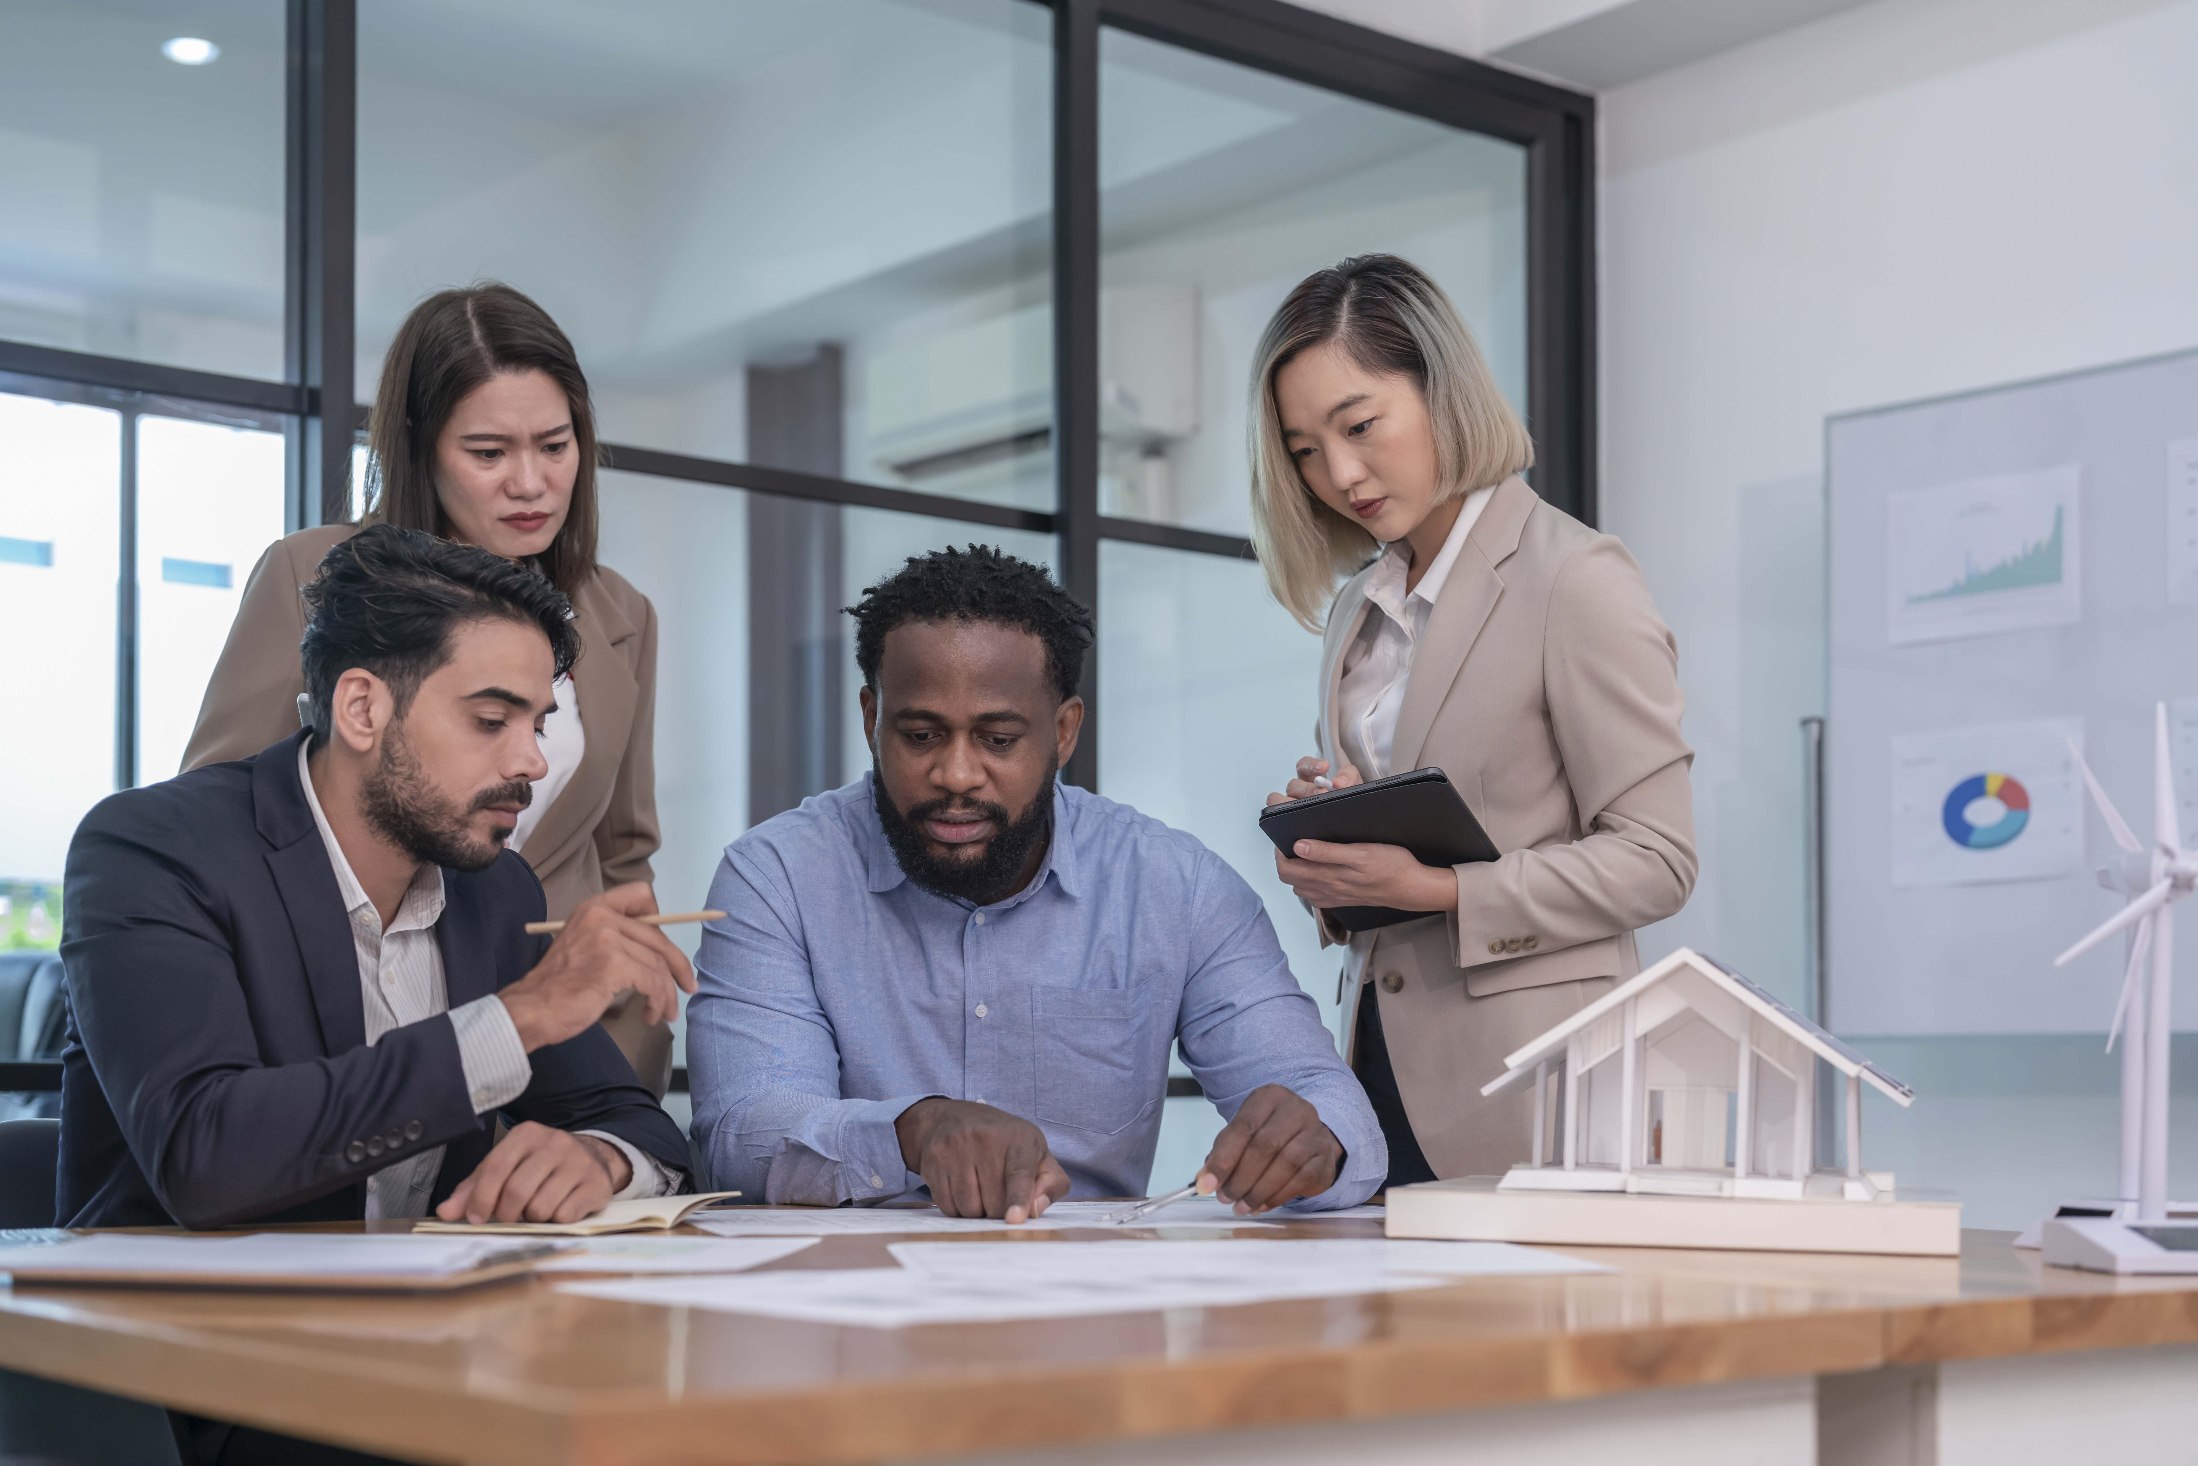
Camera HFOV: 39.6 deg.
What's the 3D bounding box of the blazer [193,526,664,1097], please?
[{"bbox_3d":[-0.590,0.115,2.700,0.450,0.580,0.330,2,-5,-30],"label":"blazer"}]

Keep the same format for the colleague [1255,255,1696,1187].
[{"bbox_3d":[0.325,0.380,2.660,0.390,1.590,0.420,4,-6,-45],"label":"colleague"}]

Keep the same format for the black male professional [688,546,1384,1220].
[{"bbox_3d":[-0.070,0.480,2.520,0.580,1.270,0.760,0,-4,-2],"label":"black male professional"}]

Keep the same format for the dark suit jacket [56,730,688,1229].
[{"bbox_3d":[-0.530,0.275,2.250,0.530,0.580,0.540,4,-6,-42],"label":"dark suit jacket"}]

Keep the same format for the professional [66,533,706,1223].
[{"bbox_3d":[-0.520,0.460,2.240,0.560,1.240,0.700,4,-6,-43],"label":"professional"}]

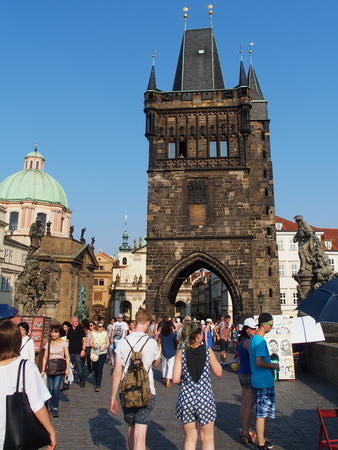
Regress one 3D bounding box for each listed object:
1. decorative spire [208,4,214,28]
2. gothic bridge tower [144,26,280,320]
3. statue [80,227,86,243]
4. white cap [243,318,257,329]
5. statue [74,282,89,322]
[{"bbox_3d":[6.581,-32.300,56.392,0.850,4.393,0.850,-1,-13,5],"label":"decorative spire"},{"bbox_3d":[5.759,-8.565,51.200,15.909,44.513,10.500,-1,-13,5],"label":"gothic bridge tower"},{"bbox_3d":[-15.810,1.777,67.344,0.950,2.962,1.000,-5,-14,20],"label":"statue"},{"bbox_3d":[1.203,1.453,5.361,0.240,0.145,0.170,12,-15,-7],"label":"white cap"},{"bbox_3d":[-13.800,12.301,56.681,2.100,6.484,2.100,-11,-17,39],"label":"statue"}]

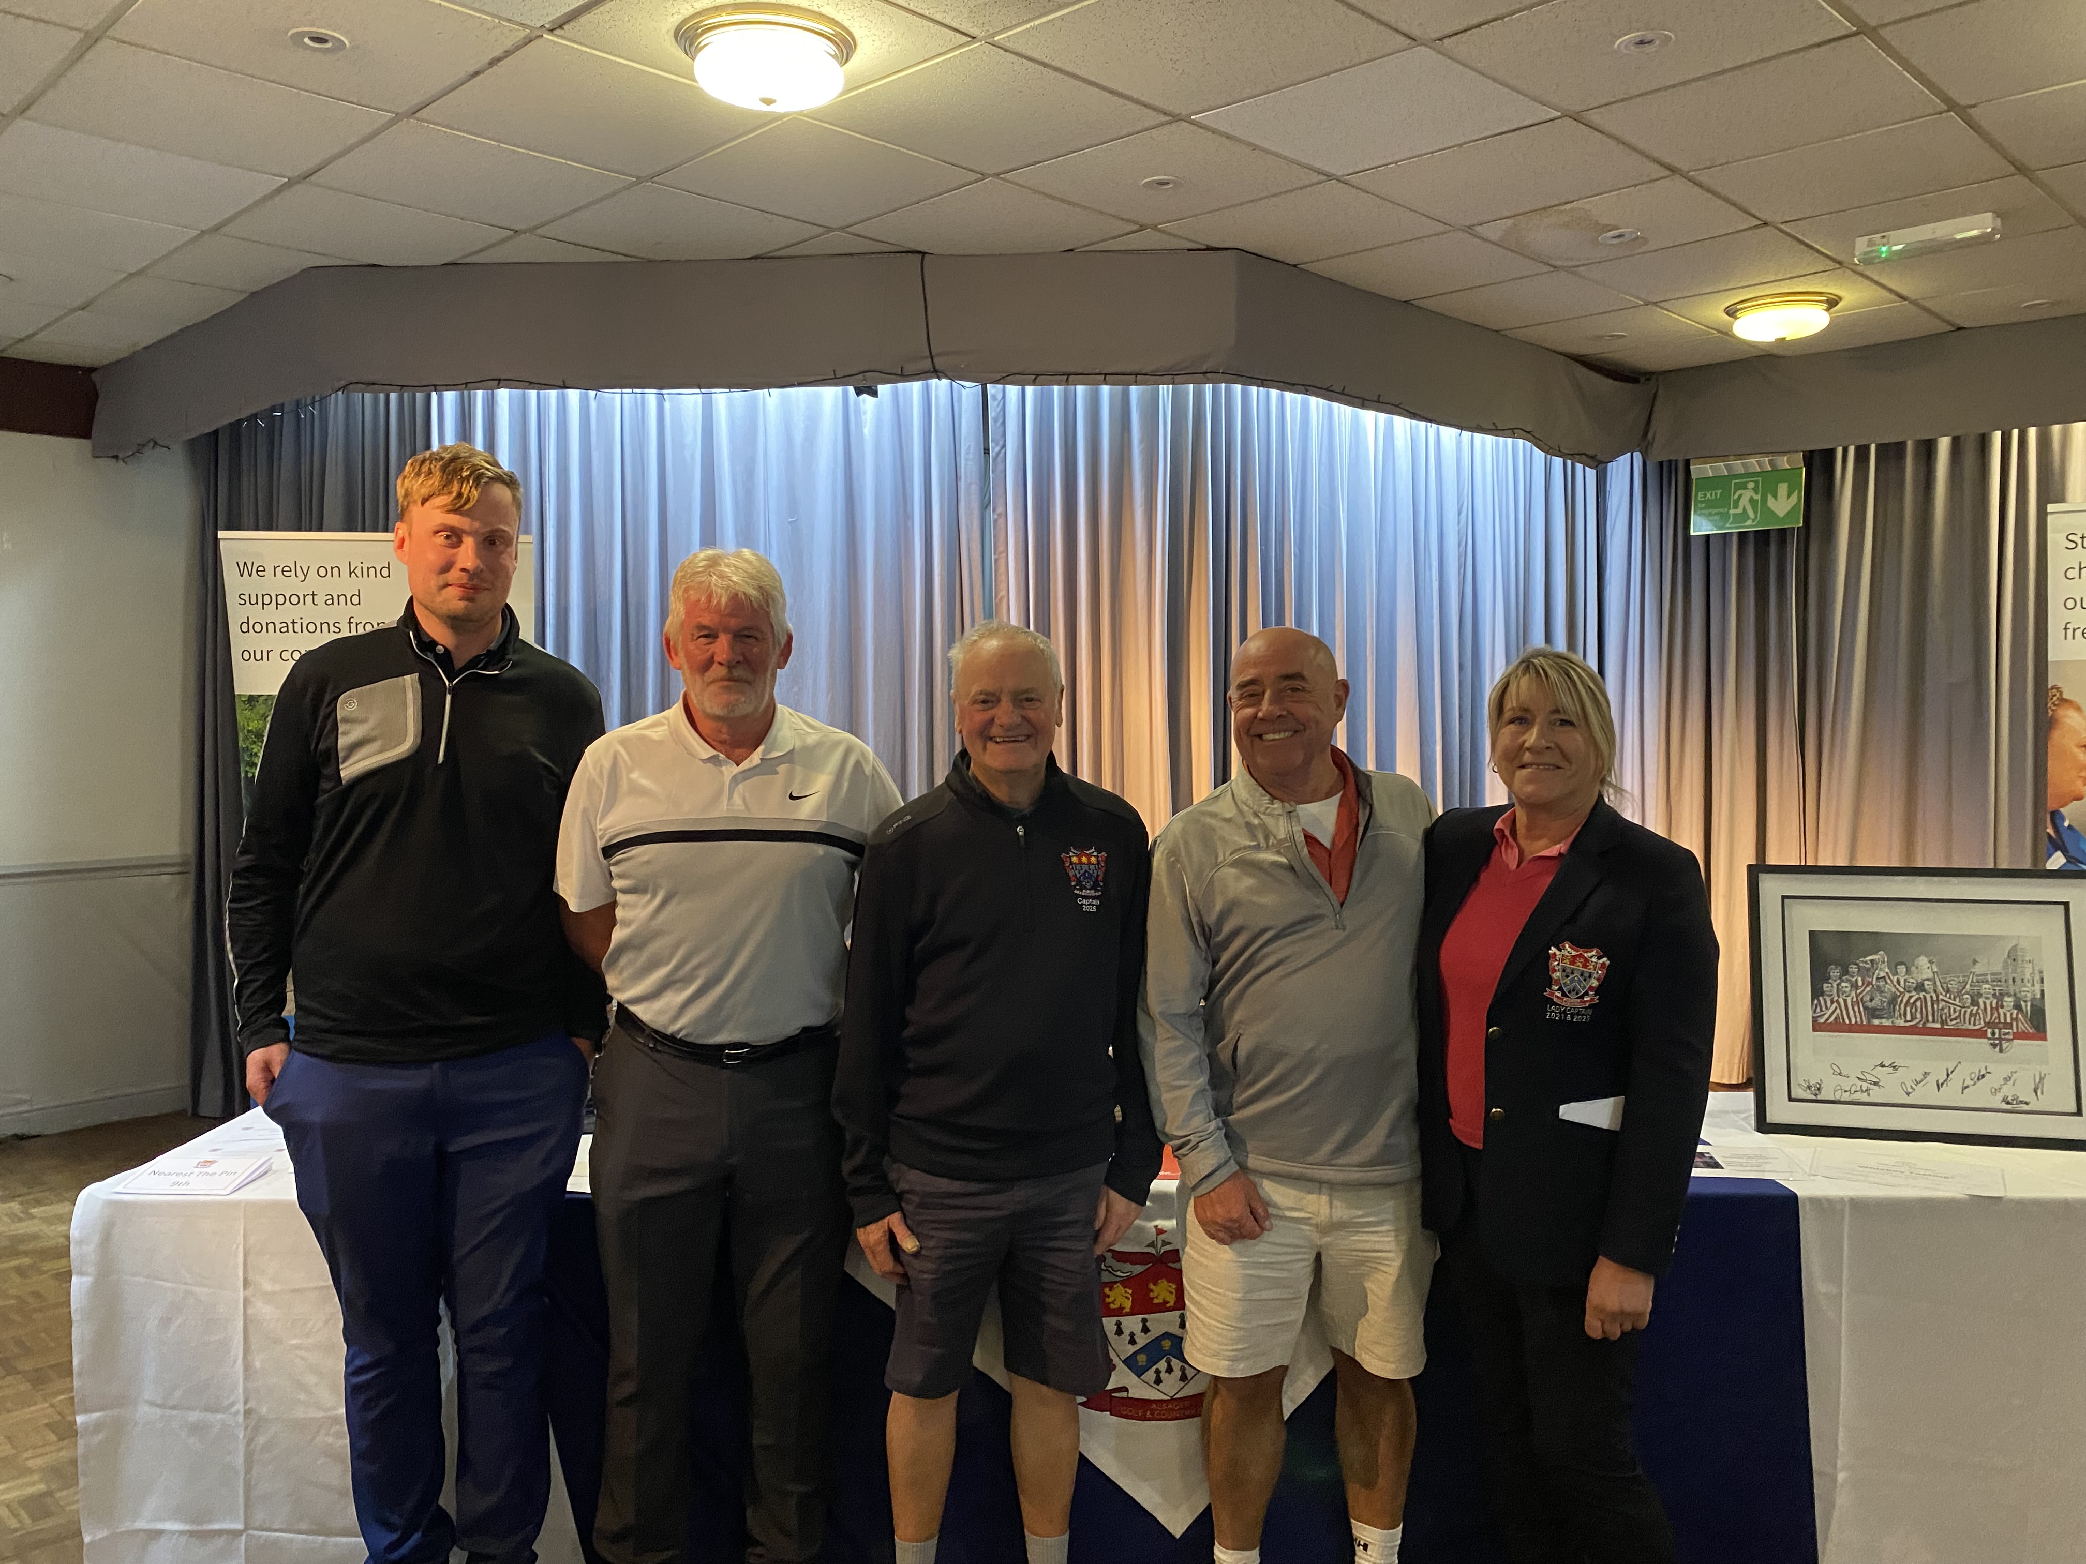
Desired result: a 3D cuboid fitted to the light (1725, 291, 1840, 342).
[{"bbox_3d":[2.443,-1.519,5.176,0.350,0.122,0.350,3,5,44],"label":"light"}]

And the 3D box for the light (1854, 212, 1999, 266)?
[{"bbox_3d":[2.453,-1.500,4.347,0.345,0.063,0.088,3,5,44],"label":"light"}]

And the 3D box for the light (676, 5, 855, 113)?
[{"bbox_3d":[-0.530,-1.366,3.015,0.348,0.126,0.348,0,3,0],"label":"light"}]

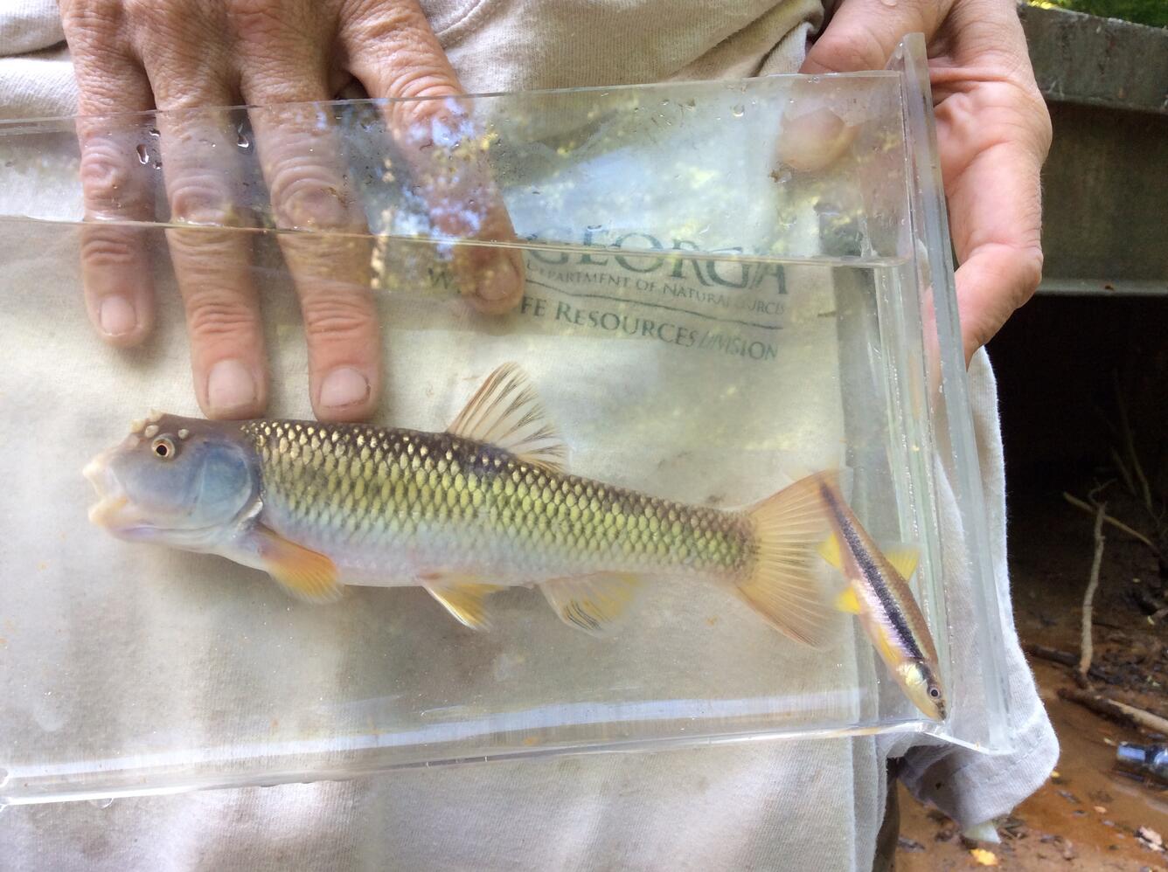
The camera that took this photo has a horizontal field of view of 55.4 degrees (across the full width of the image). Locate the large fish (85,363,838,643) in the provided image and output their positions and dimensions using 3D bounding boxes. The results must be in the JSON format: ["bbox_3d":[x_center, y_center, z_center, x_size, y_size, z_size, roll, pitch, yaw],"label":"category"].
[{"bbox_3d":[-0.030,0.015,0.280,0.188,0.068,0.032,6,2,-2],"label":"large fish"}]

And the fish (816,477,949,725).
[{"bbox_3d":[0.075,0.039,0.275,0.025,0.066,0.013,-27,-6,0],"label":"fish"}]

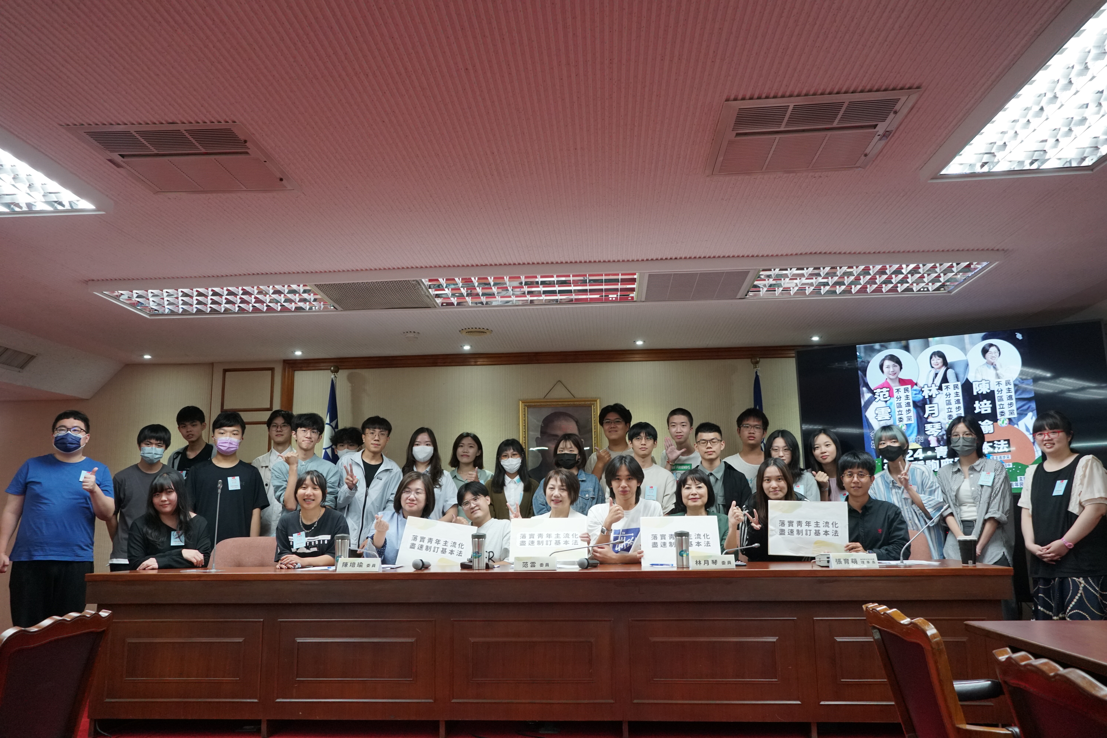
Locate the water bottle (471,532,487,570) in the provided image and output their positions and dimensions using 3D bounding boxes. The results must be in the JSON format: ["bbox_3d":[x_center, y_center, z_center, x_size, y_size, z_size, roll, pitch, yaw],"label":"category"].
[{"bbox_3d":[-0.380,0.941,4.281,0.075,0.182,0.075,-1,-11,3],"label":"water bottle"}]

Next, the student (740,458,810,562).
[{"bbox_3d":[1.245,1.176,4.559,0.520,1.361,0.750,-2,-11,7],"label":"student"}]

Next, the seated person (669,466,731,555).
[{"bbox_3d":[0.823,1.222,4.673,0.520,1.325,0.780,-2,-11,4],"label":"seated person"}]

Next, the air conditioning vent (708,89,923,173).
[{"bbox_3d":[0.868,-0.821,2.898,0.590,0.050,0.590,-1,-11,4],"label":"air conditioning vent"}]

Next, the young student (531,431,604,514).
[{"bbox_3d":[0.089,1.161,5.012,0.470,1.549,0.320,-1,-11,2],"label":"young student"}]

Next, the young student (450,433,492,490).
[{"bbox_3d":[-0.554,1.246,5.469,0.430,1.660,0.280,0,-11,-3],"label":"young student"}]

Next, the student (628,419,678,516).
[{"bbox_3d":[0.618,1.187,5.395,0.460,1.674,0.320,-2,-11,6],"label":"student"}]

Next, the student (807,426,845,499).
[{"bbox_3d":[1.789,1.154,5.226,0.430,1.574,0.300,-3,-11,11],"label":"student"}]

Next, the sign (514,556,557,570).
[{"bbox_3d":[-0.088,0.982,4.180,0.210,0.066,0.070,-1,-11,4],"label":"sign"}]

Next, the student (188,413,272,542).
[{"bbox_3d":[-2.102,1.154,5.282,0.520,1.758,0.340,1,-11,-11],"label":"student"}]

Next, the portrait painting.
[{"bbox_3d":[0.052,0.610,6.315,0.600,0.750,0.050,-1,-8,4],"label":"portrait painting"}]

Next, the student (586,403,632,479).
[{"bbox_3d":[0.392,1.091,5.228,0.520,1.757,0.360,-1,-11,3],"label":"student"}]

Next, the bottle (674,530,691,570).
[{"bbox_3d":[0.658,0.923,4.241,0.075,0.186,0.075,-1,-11,3],"label":"bottle"}]

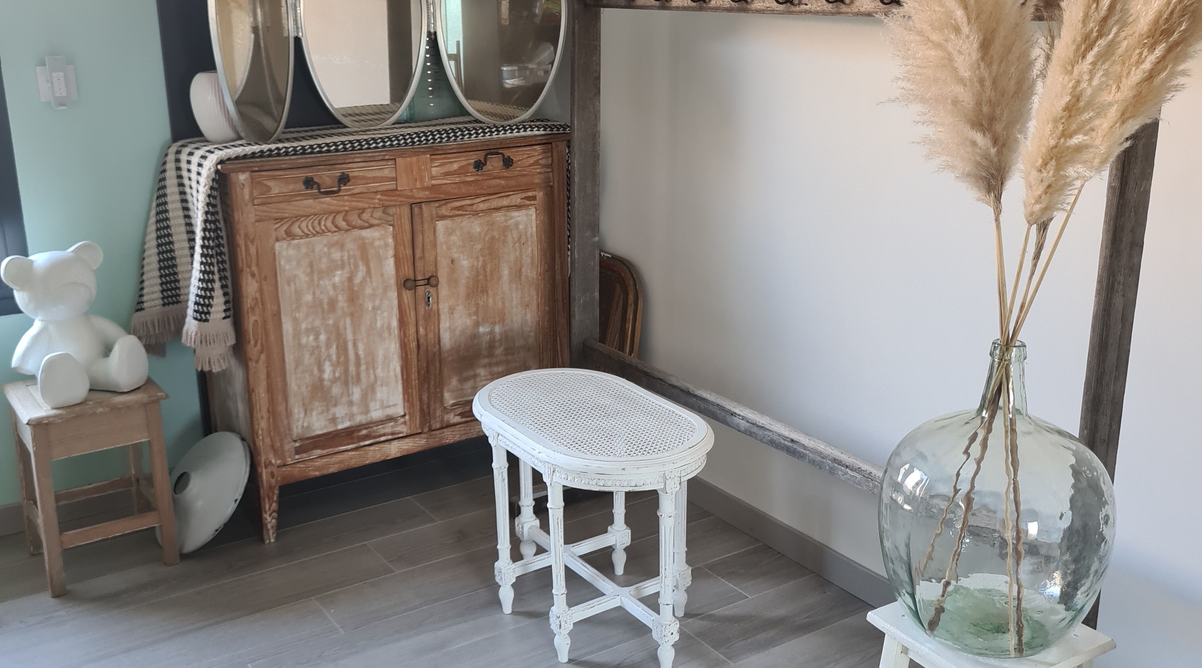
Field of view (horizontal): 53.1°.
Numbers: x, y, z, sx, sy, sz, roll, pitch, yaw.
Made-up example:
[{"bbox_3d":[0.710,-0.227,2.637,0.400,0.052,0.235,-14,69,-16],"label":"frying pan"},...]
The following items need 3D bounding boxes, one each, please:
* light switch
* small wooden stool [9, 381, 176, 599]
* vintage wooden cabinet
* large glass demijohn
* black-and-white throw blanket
[{"bbox_3d":[-1.288,-0.594,2.858,0.083,0.125,0.027,-11,20,-32],"label":"light switch"},{"bbox_3d":[-1.202,0.338,2.875,0.299,0.425,0.300,-11,20,-32],"label":"small wooden stool"},{"bbox_3d":[-0.560,-0.055,3.238,0.966,0.954,0.409,-11,20,-32],"label":"vintage wooden cabinet"},{"bbox_3d":[0.558,0.219,1.694,0.321,0.427,0.321,0,17,0],"label":"large glass demijohn"},{"bbox_3d":[-0.616,-0.247,3.137,1.123,0.562,0.430,-11,20,-32],"label":"black-and-white throw blanket"}]

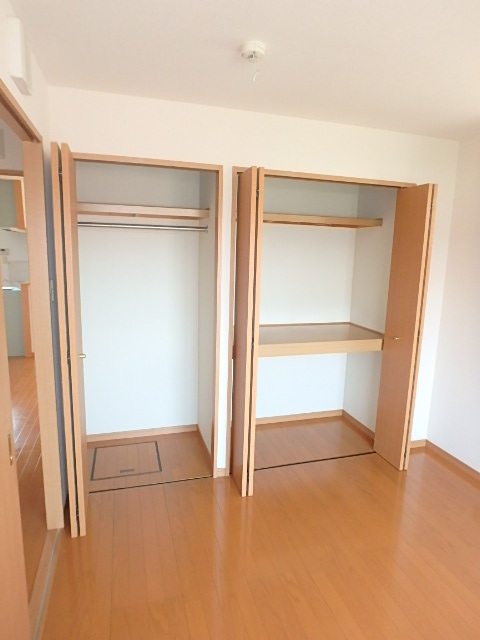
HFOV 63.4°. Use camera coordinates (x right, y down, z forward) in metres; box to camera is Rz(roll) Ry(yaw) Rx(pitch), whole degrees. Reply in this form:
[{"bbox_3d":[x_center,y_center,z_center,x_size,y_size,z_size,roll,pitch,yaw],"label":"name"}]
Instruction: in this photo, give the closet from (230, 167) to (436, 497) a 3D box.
[{"bbox_3d":[0.531,0.016,2.996,1.385,2.078,1.010,-1,10,-16],"label":"closet"}]

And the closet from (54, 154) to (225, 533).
[{"bbox_3d":[-0.628,0.052,2.606,0.930,2.078,1.110,-1,10,-16],"label":"closet"}]

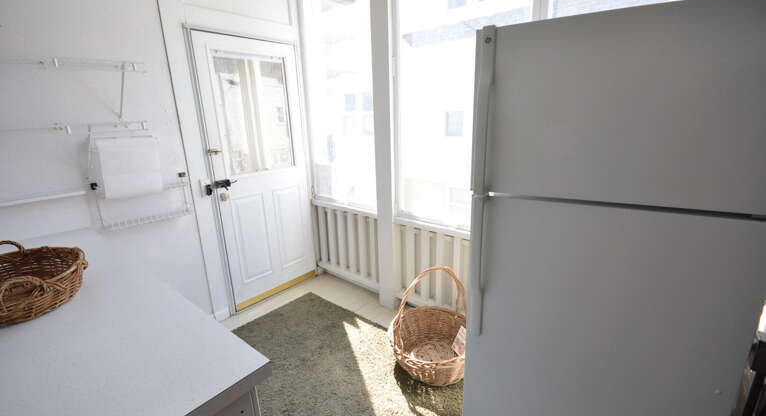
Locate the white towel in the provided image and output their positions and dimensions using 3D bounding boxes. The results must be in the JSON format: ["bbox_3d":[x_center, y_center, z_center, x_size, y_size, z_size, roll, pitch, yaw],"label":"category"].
[{"bbox_3d":[-1.433,-0.229,1.809,0.085,0.325,0.270,12,21,38],"label":"white towel"}]

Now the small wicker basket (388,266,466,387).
[{"bbox_3d":[0.312,0.646,1.879,0.530,0.645,0.520,-1,17,0],"label":"small wicker basket"}]

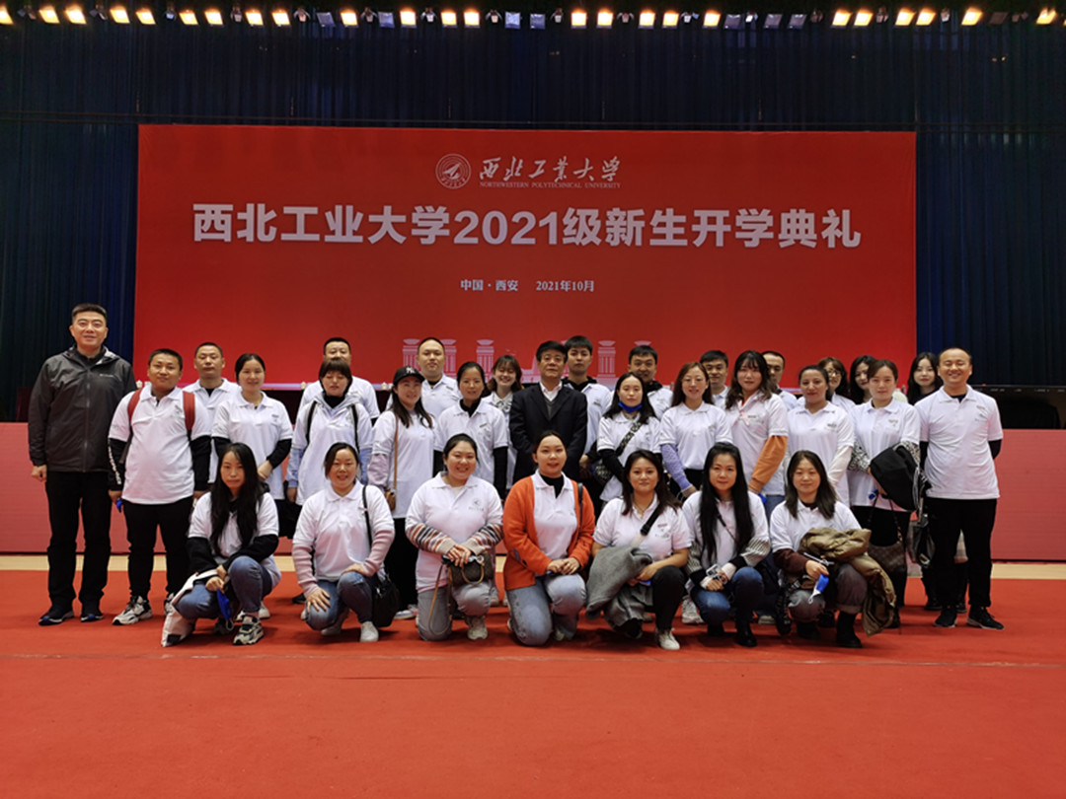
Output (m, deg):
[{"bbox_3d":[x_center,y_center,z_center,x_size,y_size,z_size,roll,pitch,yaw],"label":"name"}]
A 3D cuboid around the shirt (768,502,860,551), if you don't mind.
[{"bbox_3d":[1.585,0.799,4.660,0.490,0.476,0.330,0,-1,10],"label":"shirt"}]

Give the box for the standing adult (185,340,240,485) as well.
[{"bbox_3d":[-2.144,0.481,5.550,0.500,1.720,0.300,1,-1,-16],"label":"standing adult"}]

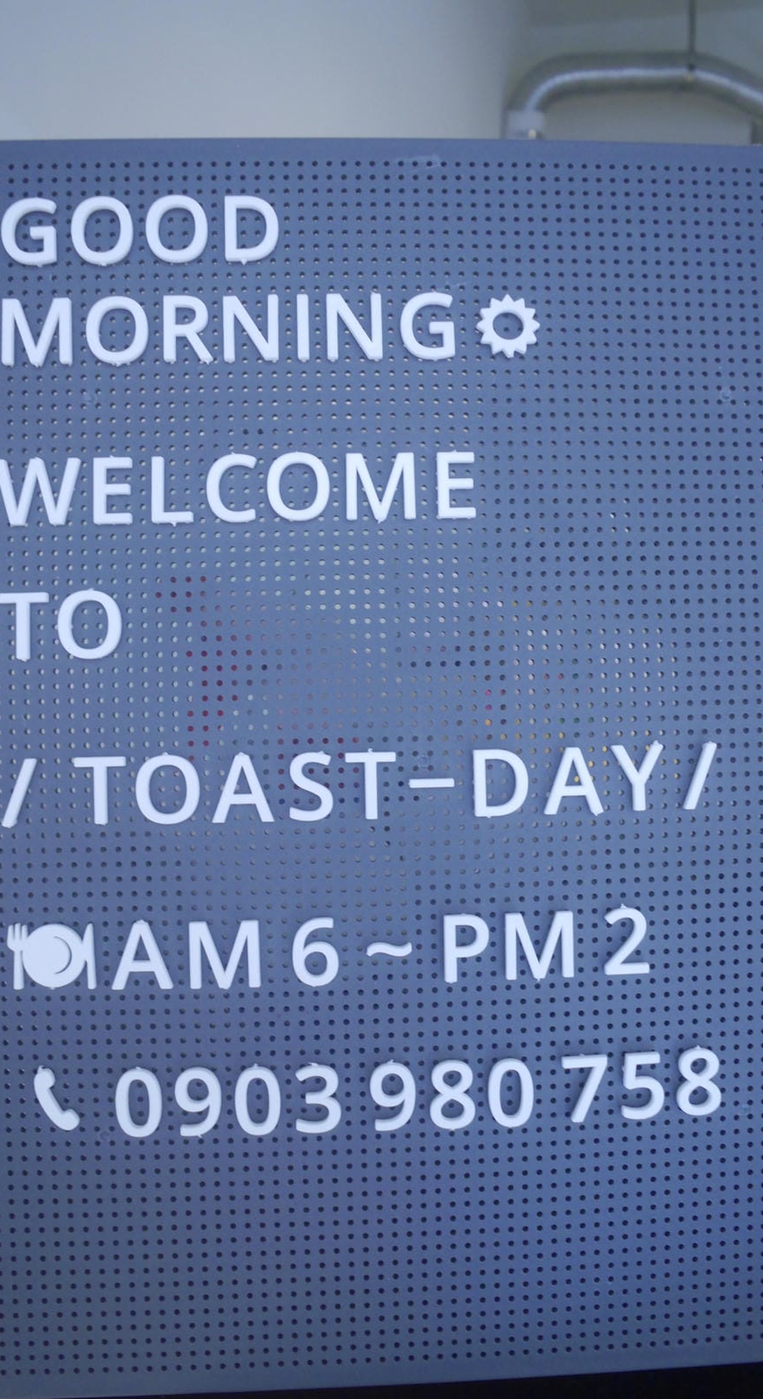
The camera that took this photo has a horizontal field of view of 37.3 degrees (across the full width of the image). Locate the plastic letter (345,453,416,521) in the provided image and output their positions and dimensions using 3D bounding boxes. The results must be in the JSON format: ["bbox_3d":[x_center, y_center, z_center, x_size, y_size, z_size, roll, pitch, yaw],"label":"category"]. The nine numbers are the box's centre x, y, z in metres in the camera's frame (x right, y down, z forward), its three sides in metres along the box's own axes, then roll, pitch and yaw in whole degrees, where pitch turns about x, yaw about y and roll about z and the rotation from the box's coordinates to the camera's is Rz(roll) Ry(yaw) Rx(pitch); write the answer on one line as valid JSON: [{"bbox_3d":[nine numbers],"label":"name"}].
[{"bbox_3d":[0.000,-0.066,0.354,0.022,0.020,0.003,-1,-1,-3],"label":"plastic letter"}]

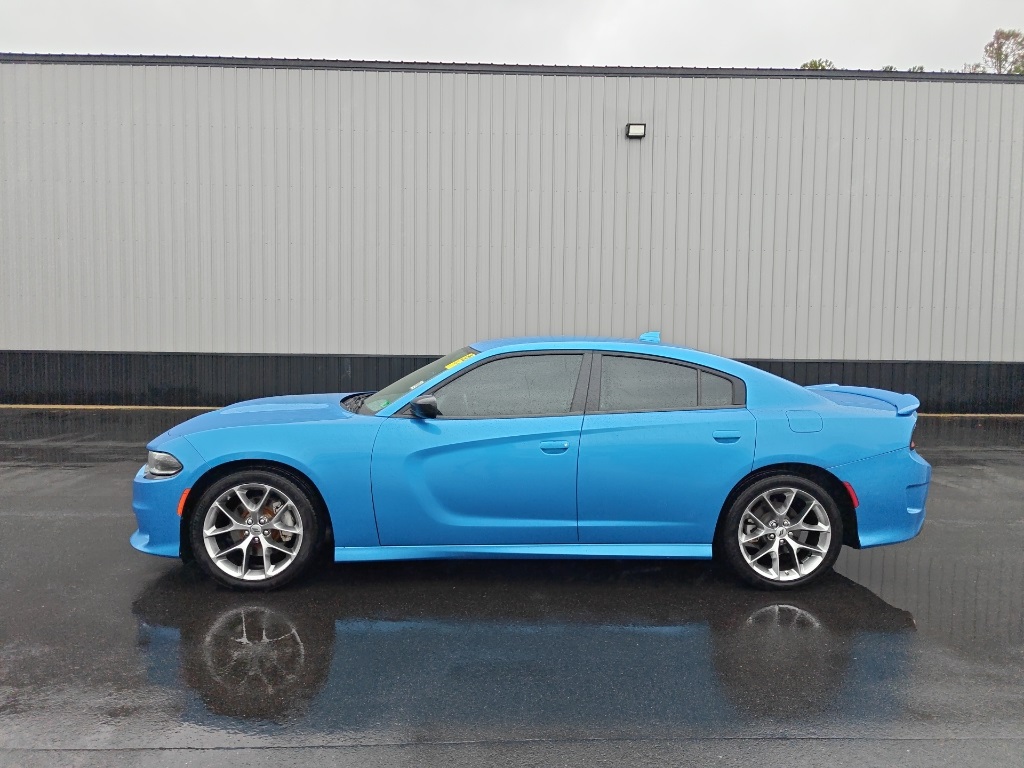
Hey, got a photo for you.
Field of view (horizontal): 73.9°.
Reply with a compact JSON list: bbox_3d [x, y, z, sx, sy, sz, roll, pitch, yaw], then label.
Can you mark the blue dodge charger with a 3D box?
[{"bbox_3d":[0.079,0.419,4.810,5.040,1.480,1.930,1,3,-2],"label":"blue dodge charger"}]

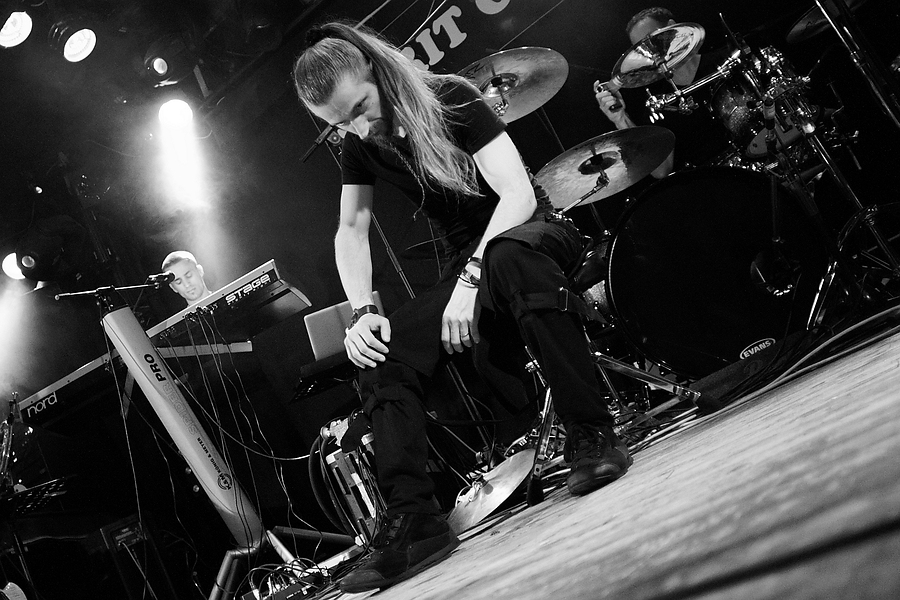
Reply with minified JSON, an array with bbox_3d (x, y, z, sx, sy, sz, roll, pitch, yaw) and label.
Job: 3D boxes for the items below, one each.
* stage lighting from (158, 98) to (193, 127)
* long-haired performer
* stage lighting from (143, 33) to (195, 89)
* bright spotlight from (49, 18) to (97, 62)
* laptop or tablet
[{"bbox_3d":[-1.764,-1.242,4.803,0.210,0.240,0.210,-25,-41,0],"label":"stage lighting"},{"bbox_3d":[0.006,-0.081,1.784,0.660,1.140,0.760,-31,-14,27],"label":"long-haired performer"},{"bbox_3d":[-1.614,-1.379,4.300,0.260,0.260,0.290,-30,27,21],"label":"stage lighting"},{"bbox_3d":[-2.075,-1.442,4.128,0.210,0.240,0.210,-54,-22,17],"label":"bright spotlight"},{"bbox_3d":[-0.422,0.157,3.086,0.335,0.215,0.280,-20,-13,-21],"label":"laptop or tablet"}]

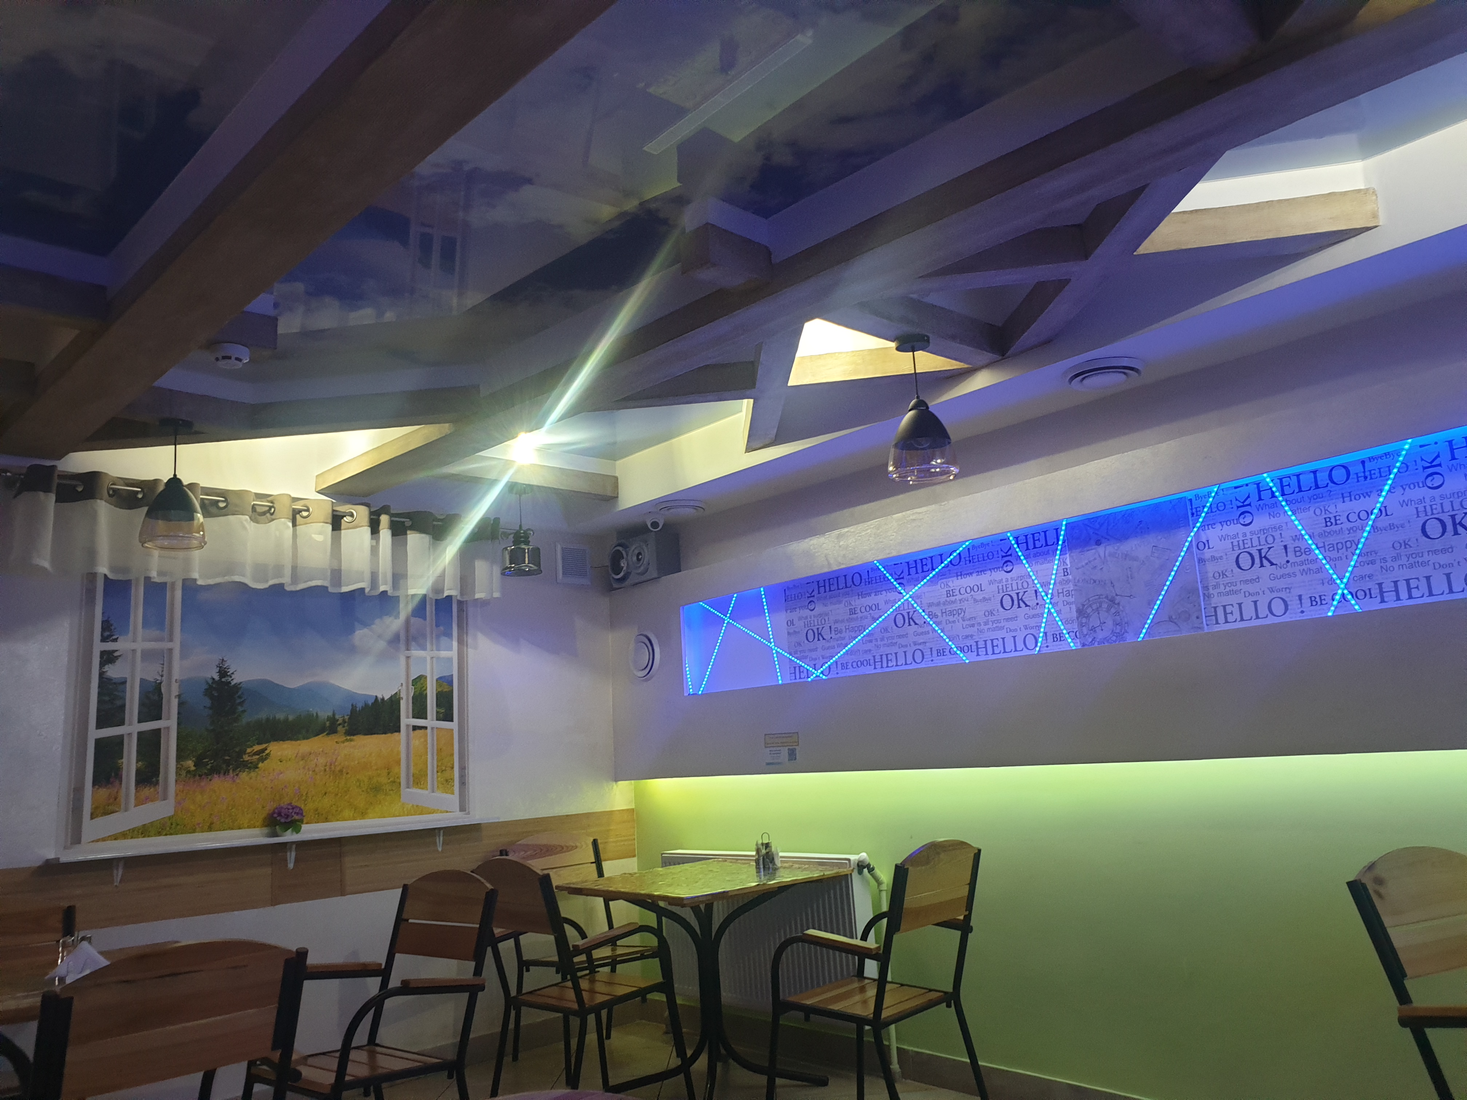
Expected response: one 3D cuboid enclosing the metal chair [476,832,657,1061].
[{"bbox_3d":[-0.602,1.663,4.655,0.522,0.915,0.614,6,-14,-41],"label":"metal chair"}]

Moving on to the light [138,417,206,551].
[{"bbox_3d":[-1.846,-0.224,3.635,0.220,0.415,0.220,6,-14,-41],"label":"light"}]

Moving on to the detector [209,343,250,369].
[{"bbox_3d":[-1.390,-0.527,3.036,0.106,0.044,0.106,2,-12,-25],"label":"detector"}]

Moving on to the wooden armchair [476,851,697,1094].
[{"bbox_3d":[-0.504,1.471,3.742,0.518,0.903,0.629,-12,-14,40],"label":"wooden armchair"}]

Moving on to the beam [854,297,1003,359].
[{"bbox_3d":[0.562,-0.701,3.381,0.754,0.109,0.115,6,-14,-43],"label":"beam"}]

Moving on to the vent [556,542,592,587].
[{"bbox_3d":[-0.765,0.069,5.301,0.175,0.175,0.026,6,-14,-41],"label":"vent"}]

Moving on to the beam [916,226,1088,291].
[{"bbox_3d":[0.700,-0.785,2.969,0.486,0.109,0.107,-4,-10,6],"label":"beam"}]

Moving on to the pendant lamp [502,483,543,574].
[{"bbox_3d":[-0.939,-0.090,4.873,0.181,0.373,0.181,-3,-10,-1],"label":"pendant lamp"}]

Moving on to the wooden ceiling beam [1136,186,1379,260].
[{"bbox_3d":[1.272,-0.797,2.756,0.584,0.099,0.107,-5,-11,8],"label":"wooden ceiling beam"}]

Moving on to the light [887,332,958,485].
[{"bbox_3d":[0.565,-0.434,3.336,0.213,0.431,0.213,-3,-10,-1],"label":"light"}]

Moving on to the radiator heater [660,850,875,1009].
[{"bbox_3d":[0.109,1.528,4.435,0.102,0.584,1.132,6,-14,-41],"label":"radiator heater"}]

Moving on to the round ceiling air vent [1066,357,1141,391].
[{"bbox_3d":[1.103,-0.521,3.281,0.220,0.030,0.220,-3,-11,-1],"label":"round ceiling air vent"}]

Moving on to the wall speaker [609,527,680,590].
[{"bbox_3d":[-0.422,0.058,5.317,0.289,0.218,0.168,-11,-13,37],"label":"wall speaker"}]

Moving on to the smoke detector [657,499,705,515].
[{"bbox_3d":[-0.242,-0.185,5.126,0.216,0.030,0.216,-3,-10,-1],"label":"smoke detector"}]

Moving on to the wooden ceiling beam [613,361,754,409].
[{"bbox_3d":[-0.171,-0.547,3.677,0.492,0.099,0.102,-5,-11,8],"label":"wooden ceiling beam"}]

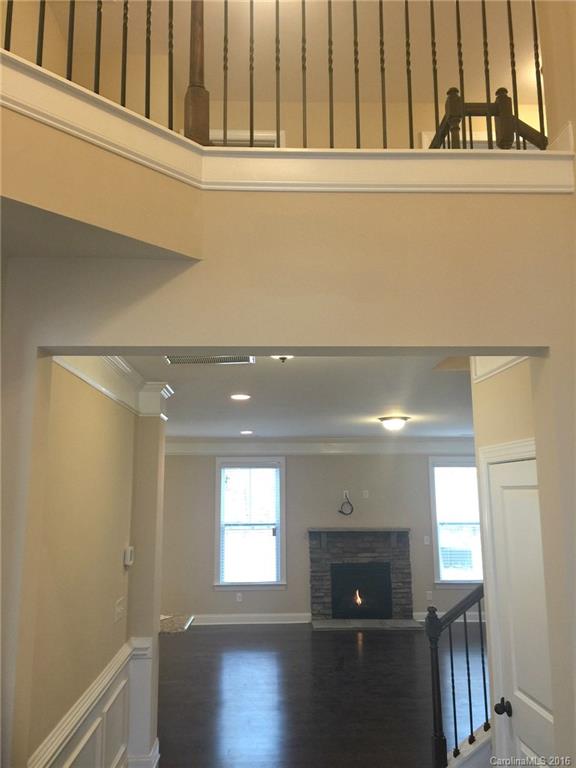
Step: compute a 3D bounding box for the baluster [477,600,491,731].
[{"bbox_3d":[1.248,1.787,4.108,0.035,0.783,0.035,0,-10,-2],"label":"baluster"}]

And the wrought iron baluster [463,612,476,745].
[{"bbox_3d":[1.146,1.857,4.091,0.035,0.794,0.035,0,-10,-2],"label":"wrought iron baluster"}]

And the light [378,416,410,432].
[{"bbox_3d":[1.218,0.440,7.341,0.370,0.150,0.370,0,-10,-2],"label":"light"}]

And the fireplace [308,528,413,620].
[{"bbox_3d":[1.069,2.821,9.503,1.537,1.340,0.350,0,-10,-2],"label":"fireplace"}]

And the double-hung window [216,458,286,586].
[{"bbox_3d":[-0.558,2.062,9.730,1.072,1.904,0.110,0,-10,-2],"label":"double-hung window"}]

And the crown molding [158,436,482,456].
[{"bbox_3d":[0.517,0.957,9.899,4.801,0.281,0.130,0,-10,-2],"label":"crown molding"}]

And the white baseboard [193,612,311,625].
[{"bbox_3d":[-0.526,3.463,9.470,1.749,0.142,0.020,0,-10,-2],"label":"white baseboard"}]

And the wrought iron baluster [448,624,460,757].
[{"bbox_3d":[1.047,1.930,4.074,0.035,0.791,0.035,0,-10,-2],"label":"wrought iron baluster"}]

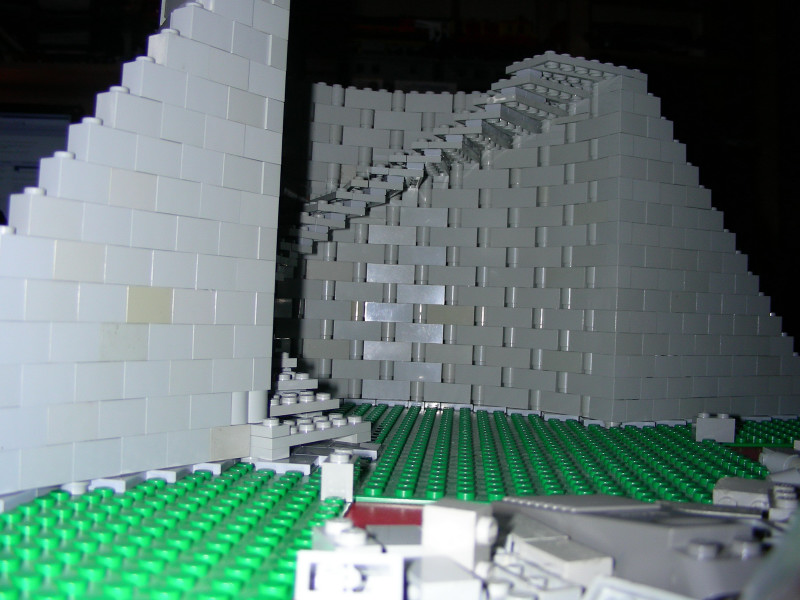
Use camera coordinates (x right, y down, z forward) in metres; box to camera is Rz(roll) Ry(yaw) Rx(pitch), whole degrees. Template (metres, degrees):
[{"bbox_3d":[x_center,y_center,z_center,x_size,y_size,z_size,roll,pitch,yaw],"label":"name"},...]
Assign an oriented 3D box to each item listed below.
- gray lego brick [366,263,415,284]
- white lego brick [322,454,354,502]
[{"bbox_3d":[-0.004,-0.013,0.442,0.024,0.010,0.008,2,-1,2],"label":"gray lego brick"},{"bbox_3d":[-0.015,0.044,0.225,0.008,0.011,0.016,2,-1,4],"label":"white lego brick"}]

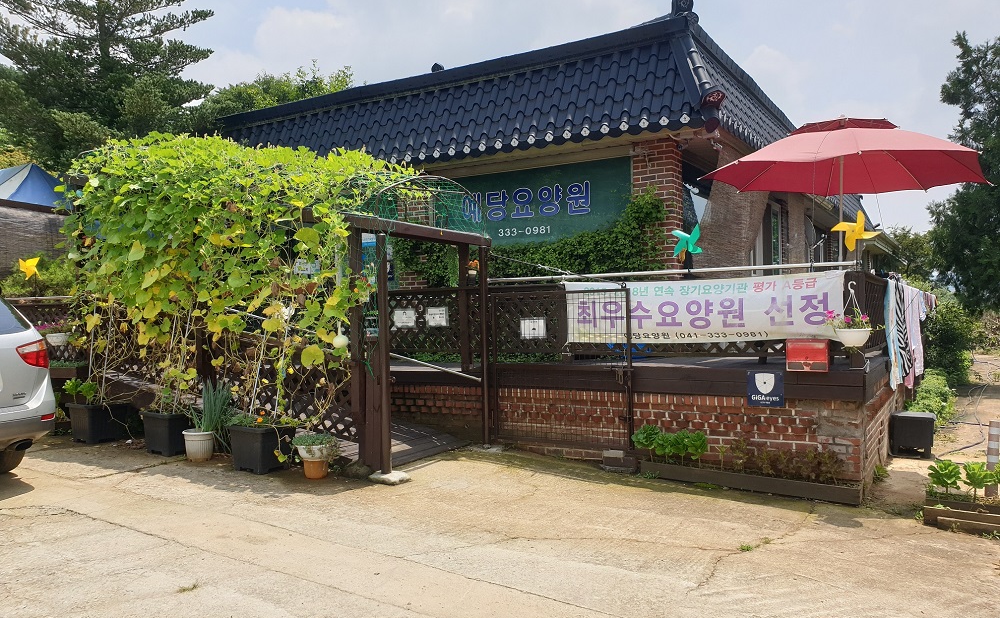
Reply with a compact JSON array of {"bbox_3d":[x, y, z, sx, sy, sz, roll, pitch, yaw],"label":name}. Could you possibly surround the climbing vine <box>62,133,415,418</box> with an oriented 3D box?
[{"bbox_3d":[-2.747,-0.435,8.027,4.500,2.800,1.500,-1,0,32],"label":"climbing vine"}]

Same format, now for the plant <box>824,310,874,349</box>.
[{"bbox_3d":[2.731,0.152,5.870,0.380,0.310,0.360,-1,0,32],"label":"plant"}]

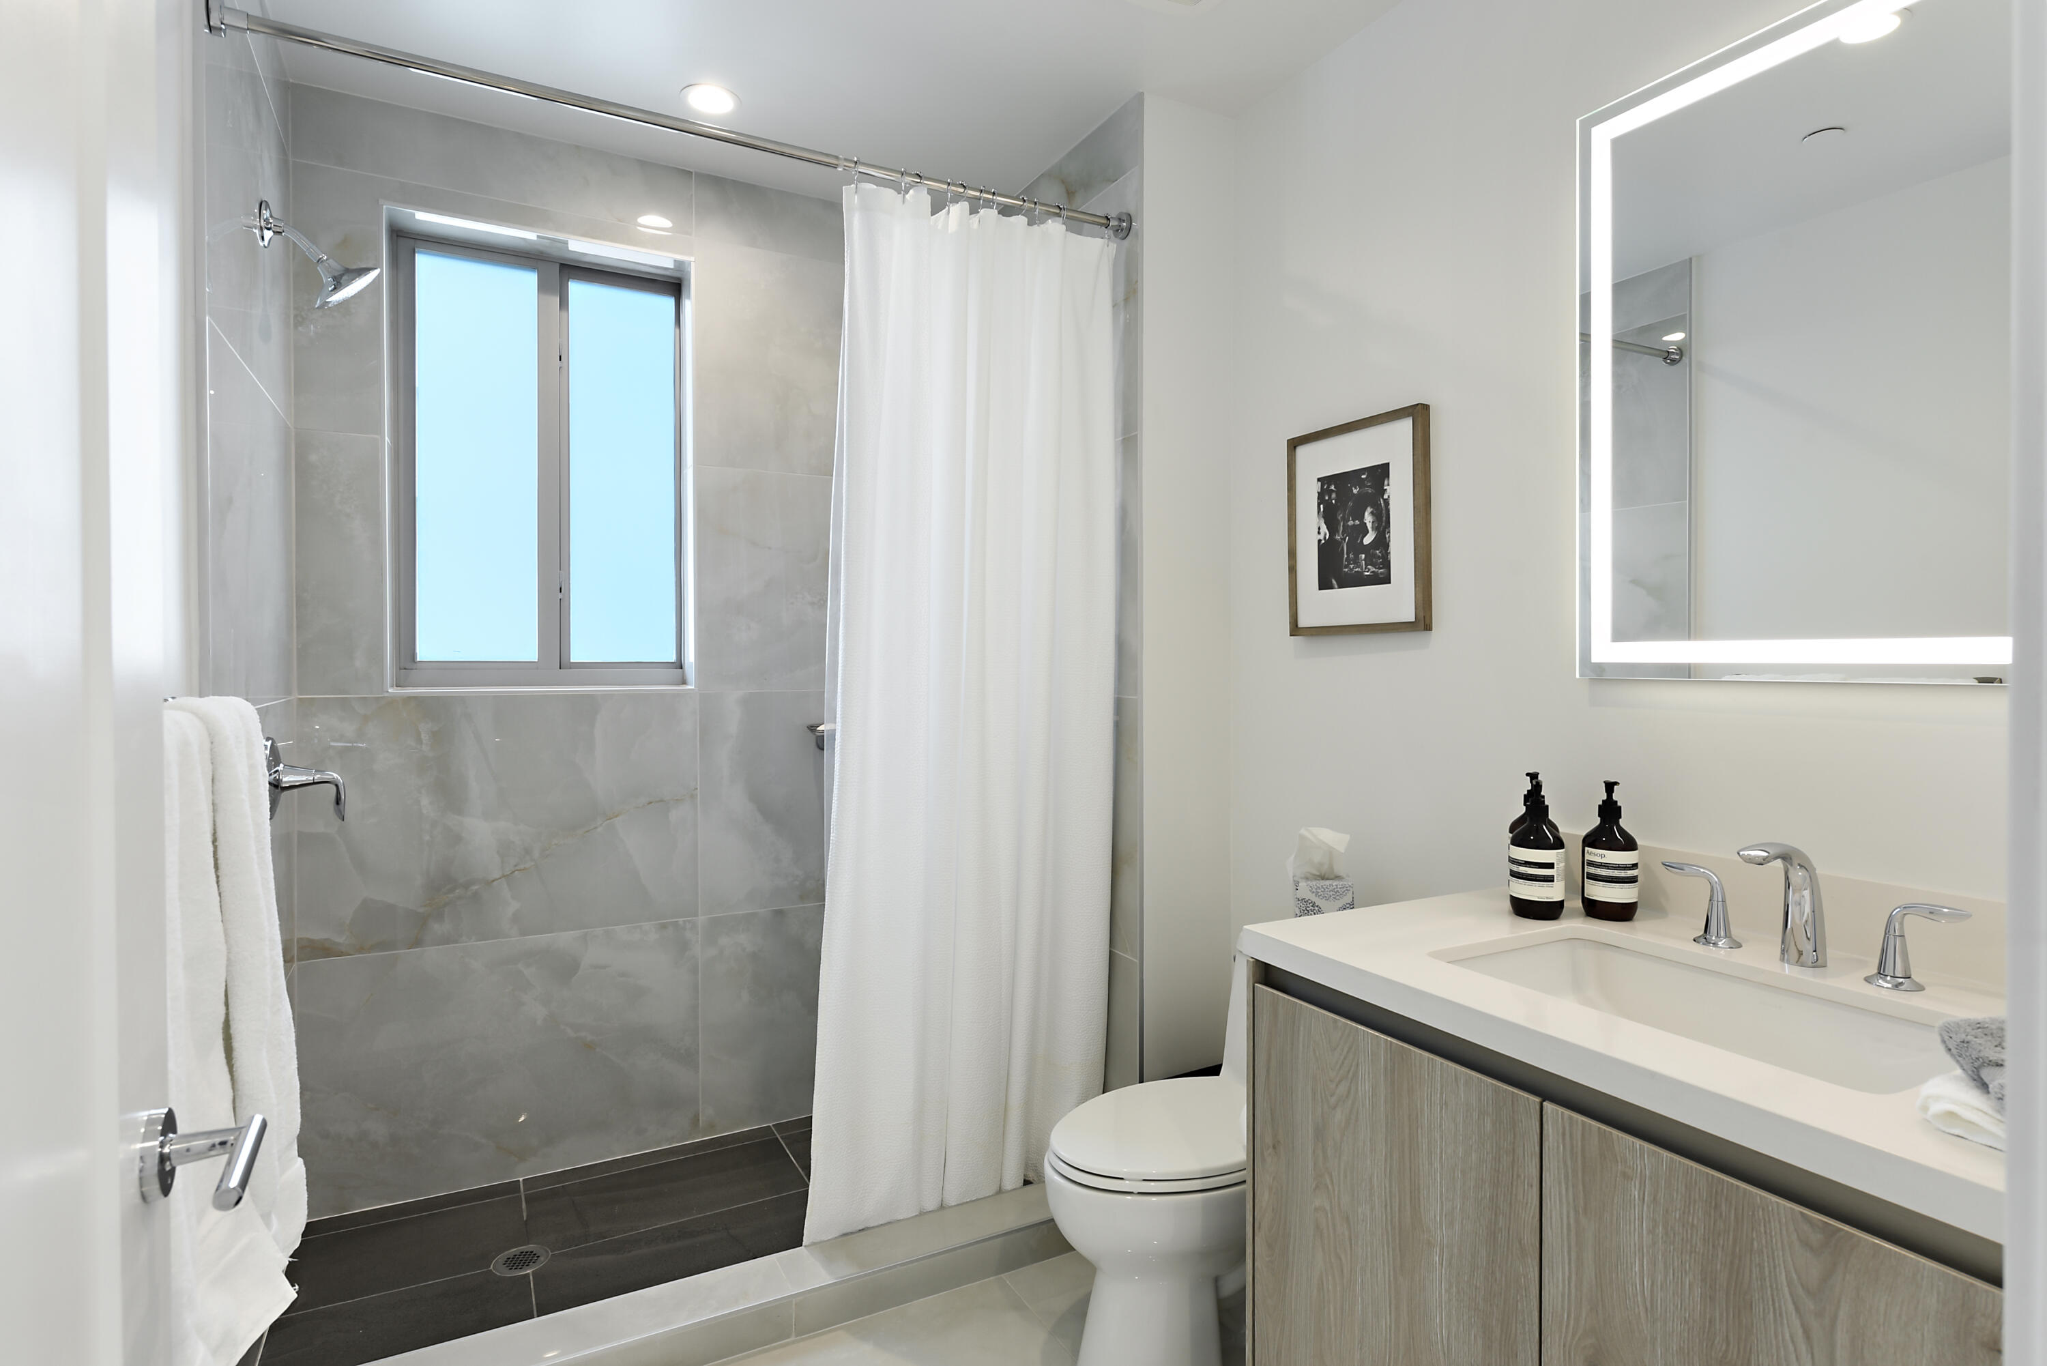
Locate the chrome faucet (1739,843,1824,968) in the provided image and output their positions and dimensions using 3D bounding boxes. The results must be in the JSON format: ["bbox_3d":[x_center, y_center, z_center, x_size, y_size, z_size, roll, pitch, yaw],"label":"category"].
[{"bbox_3d":[0.952,0.279,1.356,0.157,0.157,0.047,-1,1,-28],"label":"chrome faucet"}]

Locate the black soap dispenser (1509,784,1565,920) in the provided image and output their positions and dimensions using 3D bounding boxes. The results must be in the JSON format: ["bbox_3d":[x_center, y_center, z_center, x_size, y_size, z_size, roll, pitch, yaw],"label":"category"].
[{"bbox_3d":[0.779,0.250,1.636,0.072,0.203,0.072,-1,2,-41],"label":"black soap dispenser"}]

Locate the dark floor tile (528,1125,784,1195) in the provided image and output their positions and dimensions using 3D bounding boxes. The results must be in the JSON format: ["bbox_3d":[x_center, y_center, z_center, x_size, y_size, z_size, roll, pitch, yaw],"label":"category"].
[{"bbox_3d":[-0.956,1.240,2.813,0.633,0.010,0.080,-1,1,-29],"label":"dark floor tile"}]

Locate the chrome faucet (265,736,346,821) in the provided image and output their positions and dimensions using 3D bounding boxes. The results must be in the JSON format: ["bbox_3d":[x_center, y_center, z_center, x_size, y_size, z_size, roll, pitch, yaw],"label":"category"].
[{"bbox_3d":[-1.334,0.179,2.013,0.133,0.162,0.160,-1,1,-28],"label":"chrome faucet"}]

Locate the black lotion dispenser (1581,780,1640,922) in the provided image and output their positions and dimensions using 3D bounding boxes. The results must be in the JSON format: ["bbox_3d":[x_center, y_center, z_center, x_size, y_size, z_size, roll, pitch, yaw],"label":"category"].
[{"bbox_3d":[0.894,0.252,1.643,0.075,0.208,0.075,0,1,12],"label":"black lotion dispenser"}]

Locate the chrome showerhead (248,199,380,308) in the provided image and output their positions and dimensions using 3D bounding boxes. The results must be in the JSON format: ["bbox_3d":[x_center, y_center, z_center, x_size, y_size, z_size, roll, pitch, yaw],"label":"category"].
[{"bbox_3d":[-1.308,-0.789,2.010,0.195,0.185,0.135,-1,1,-28],"label":"chrome showerhead"}]

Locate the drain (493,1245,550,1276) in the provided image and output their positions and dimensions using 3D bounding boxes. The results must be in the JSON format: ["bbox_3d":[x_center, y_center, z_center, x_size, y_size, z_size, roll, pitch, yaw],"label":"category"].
[{"bbox_3d":[-1.065,1.226,2.291,0.112,0.010,0.112,-1,1,-28],"label":"drain"}]

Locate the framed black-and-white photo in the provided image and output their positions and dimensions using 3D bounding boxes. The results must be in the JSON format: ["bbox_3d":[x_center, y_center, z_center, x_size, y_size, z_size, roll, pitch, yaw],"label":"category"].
[{"bbox_3d":[0.674,-0.313,2.199,0.026,0.428,0.365,-1,1,-28],"label":"framed black-and-white photo"}]

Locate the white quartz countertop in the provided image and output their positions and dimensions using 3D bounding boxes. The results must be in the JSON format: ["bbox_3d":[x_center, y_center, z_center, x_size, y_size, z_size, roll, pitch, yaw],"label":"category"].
[{"bbox_3d":[0.820,0.384,1.288,0.620,0.043,0.970,-1,1,-28],"label":"white quartz countertop"}]

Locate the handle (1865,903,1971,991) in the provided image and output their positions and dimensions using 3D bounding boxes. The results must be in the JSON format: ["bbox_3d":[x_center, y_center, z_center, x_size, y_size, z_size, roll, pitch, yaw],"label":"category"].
[{"bbox_3d":[1.046,0.309,1.263,0.057,0.100,0.100,-1,1,-28],"label":"handle"}]

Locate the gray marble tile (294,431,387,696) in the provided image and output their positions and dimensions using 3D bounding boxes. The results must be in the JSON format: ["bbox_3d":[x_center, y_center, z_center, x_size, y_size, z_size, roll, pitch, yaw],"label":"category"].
[{"bbox_3d":[-1.571,-0.271,2.489,0.166,0.604,0.012,-1,1,-29],"label":"gray marble tile"}]

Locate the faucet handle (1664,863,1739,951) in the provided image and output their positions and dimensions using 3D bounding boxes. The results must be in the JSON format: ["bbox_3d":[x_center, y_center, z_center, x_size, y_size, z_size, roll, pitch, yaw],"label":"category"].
[{"bbox_3d":[0.946,0.308,1.507,0.058,0.100,0.103,-1,1,-28],"label":"faucet handle"}]

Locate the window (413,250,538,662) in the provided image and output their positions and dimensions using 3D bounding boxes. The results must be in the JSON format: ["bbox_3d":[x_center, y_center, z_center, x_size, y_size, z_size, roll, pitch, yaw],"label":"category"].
[{"bbox_3d":[-1.360,-0.550,2.692,0.267,0.993,0.030,-1,1,-28],"label":"window"}]

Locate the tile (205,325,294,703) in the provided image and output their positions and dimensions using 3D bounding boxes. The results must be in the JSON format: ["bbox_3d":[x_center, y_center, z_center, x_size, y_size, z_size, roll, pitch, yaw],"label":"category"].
[{"bbox_3d":[-1.437,-0.257,2.026,0.012,0.604,0.940,-1,1,-27],"label":"tile"}]

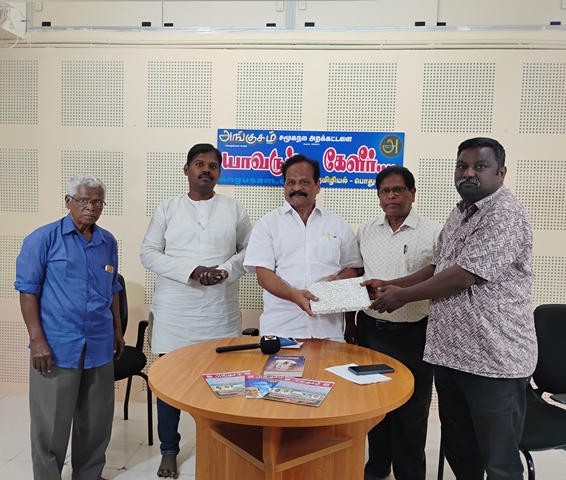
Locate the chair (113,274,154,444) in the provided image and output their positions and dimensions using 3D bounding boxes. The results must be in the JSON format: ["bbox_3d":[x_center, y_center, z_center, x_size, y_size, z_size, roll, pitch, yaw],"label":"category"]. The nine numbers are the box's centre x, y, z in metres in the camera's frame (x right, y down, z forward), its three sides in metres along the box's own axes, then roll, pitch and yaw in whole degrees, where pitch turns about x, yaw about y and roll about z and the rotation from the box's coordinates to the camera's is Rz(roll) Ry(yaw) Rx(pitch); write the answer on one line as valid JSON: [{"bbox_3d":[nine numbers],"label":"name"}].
[{"bbox_3d":[-1.089,0.685,2.979,0.580,0.940,0.580,-1,4,-37],"label":"chair"}]

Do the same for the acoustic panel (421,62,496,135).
[{"bbox_3d":[1.105,-0.896,3.259,0.435,0.435,0.025,2,3,5],"label":"acoustic panel"}]

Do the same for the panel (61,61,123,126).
[{"bbox_3d":[-1.283,-0.983,3.479,0.435,0.435,0.025,2,3,5],"label":"panel"}]

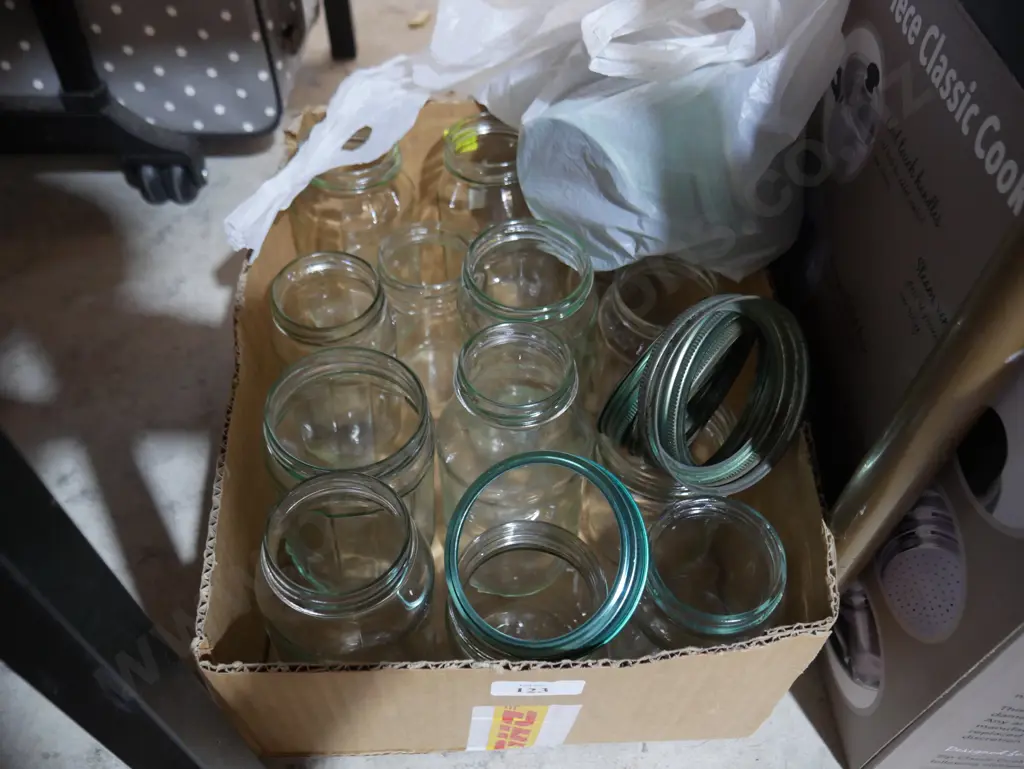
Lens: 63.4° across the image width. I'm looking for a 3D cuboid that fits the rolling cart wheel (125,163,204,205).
[{"bbox_3d":[-0.295,-0.177,0.703,0.057,0.049,0.048,-9,50,-8],"label":"rolling cart wheel"}]

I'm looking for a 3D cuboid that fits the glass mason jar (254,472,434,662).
[{"bbox_3d":[-0.086,0.121,0.445,0.089,0.170,0.089,3,50,-4],"label":"glass mason jar"}]

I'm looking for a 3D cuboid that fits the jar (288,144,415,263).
[{"bbox_3d":[-0.103,-0.116,0.594,0.084,0.123,0.084,0,49,0],"label":"jar"}]

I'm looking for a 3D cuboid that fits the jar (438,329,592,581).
[{"bbox_3d":[0.002,0.047,0.501,0.092,0.179,0.092,0,50,0],"label":"jar"}]

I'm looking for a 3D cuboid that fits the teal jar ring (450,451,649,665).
[{"bbox_3d":[0.015,0.080,0.392,0.095,0.016,0.095,-4,78,20],"label":"teal jar ring"}]

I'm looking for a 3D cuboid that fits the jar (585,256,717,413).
[{"bbox_3d":[0.097,-0.012,0.573,0.083,0.147,0.083,-1,51,2],"label":"jar"}]

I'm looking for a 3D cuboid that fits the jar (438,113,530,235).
[{"bbox_3d":[-0.017,-0.132,0.609,0.070,0.121,0.070,0,49,0],"label":"jar"}]

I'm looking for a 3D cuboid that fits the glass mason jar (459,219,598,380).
[{"bbox_3d":[0.009,-0.023,0.570,0.091,0.164,0.091,0,52,0],"label":"glass mason jar"}]

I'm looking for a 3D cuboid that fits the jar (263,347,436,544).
[{"bbox_3d":[-0.097,0.059,0.512,0.100,0.147,0.100,3,50,-4],"label":"jar"}]

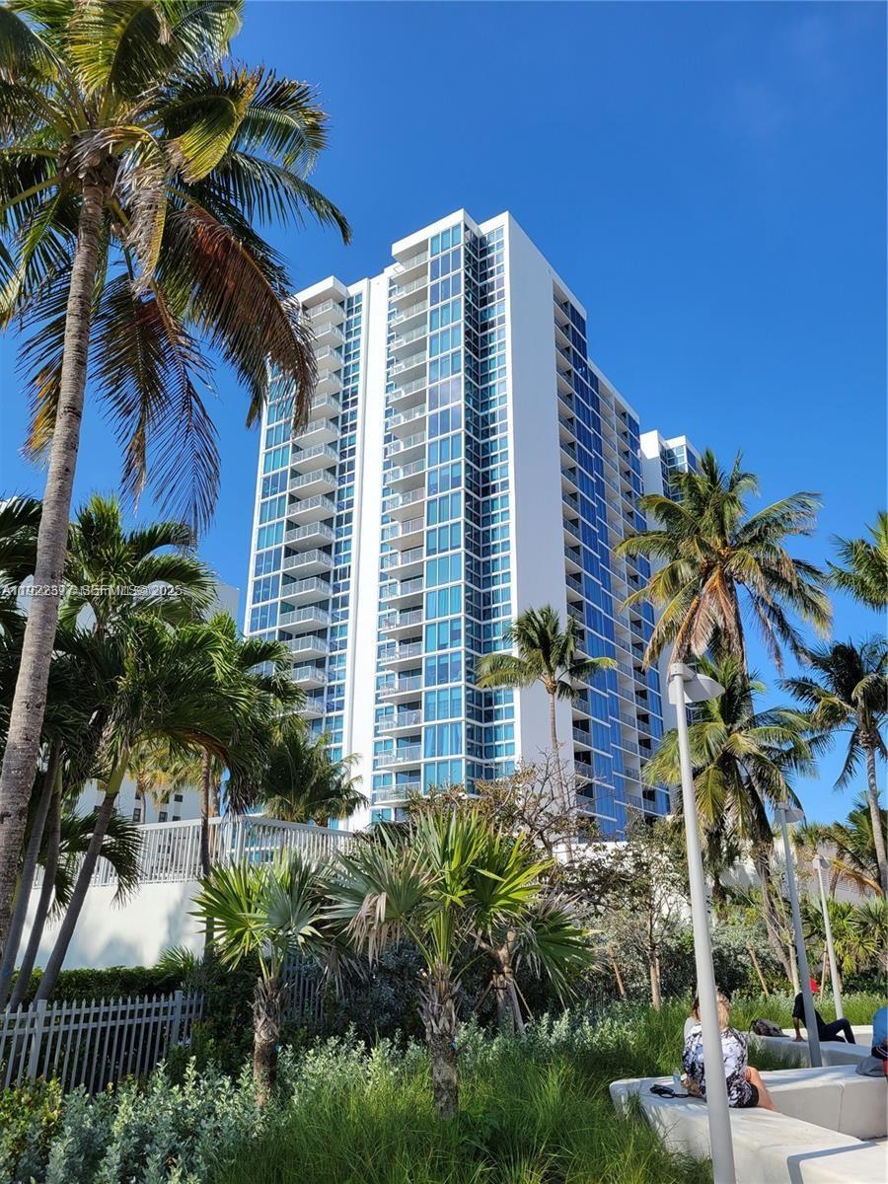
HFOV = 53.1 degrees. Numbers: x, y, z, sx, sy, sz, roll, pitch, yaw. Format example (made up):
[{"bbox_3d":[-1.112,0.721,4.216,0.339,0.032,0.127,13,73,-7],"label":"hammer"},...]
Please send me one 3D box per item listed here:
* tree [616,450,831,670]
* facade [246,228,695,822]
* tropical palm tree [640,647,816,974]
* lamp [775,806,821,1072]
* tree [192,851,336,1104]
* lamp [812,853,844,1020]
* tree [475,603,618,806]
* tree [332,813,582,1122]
[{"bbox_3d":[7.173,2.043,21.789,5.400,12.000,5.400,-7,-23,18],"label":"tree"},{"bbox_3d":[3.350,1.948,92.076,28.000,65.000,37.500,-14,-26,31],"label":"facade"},{"bbox_3d":[6.929,5.203,20.538,4.100,7.900,4.100,-7,-23,17],"label":"tropical palm tree"},{"bbox_3d":[4.706,4.443,11.430,0.430,3.400,0.280,-7,-23,18],"label":"lamp"},{"bbox_3d":[-1.569,3.296,7.404,1.250,2.200,1.250,4,-22,-10],"label":"tree"},{"bbox_3d":[7.978,7.071,18.032,0.430,3.400,0.280,-7,-23,18],"label":"lamp"},{"bbox_3d":[3.944,5.753,32.146,4.800,11.400,4.800,-2,-22,7],"label":"tree"},{"bbox_3d":[0.118,2.993,7.097,1.950,2.550,1.800,0,-22,1],"label":"tree"}]

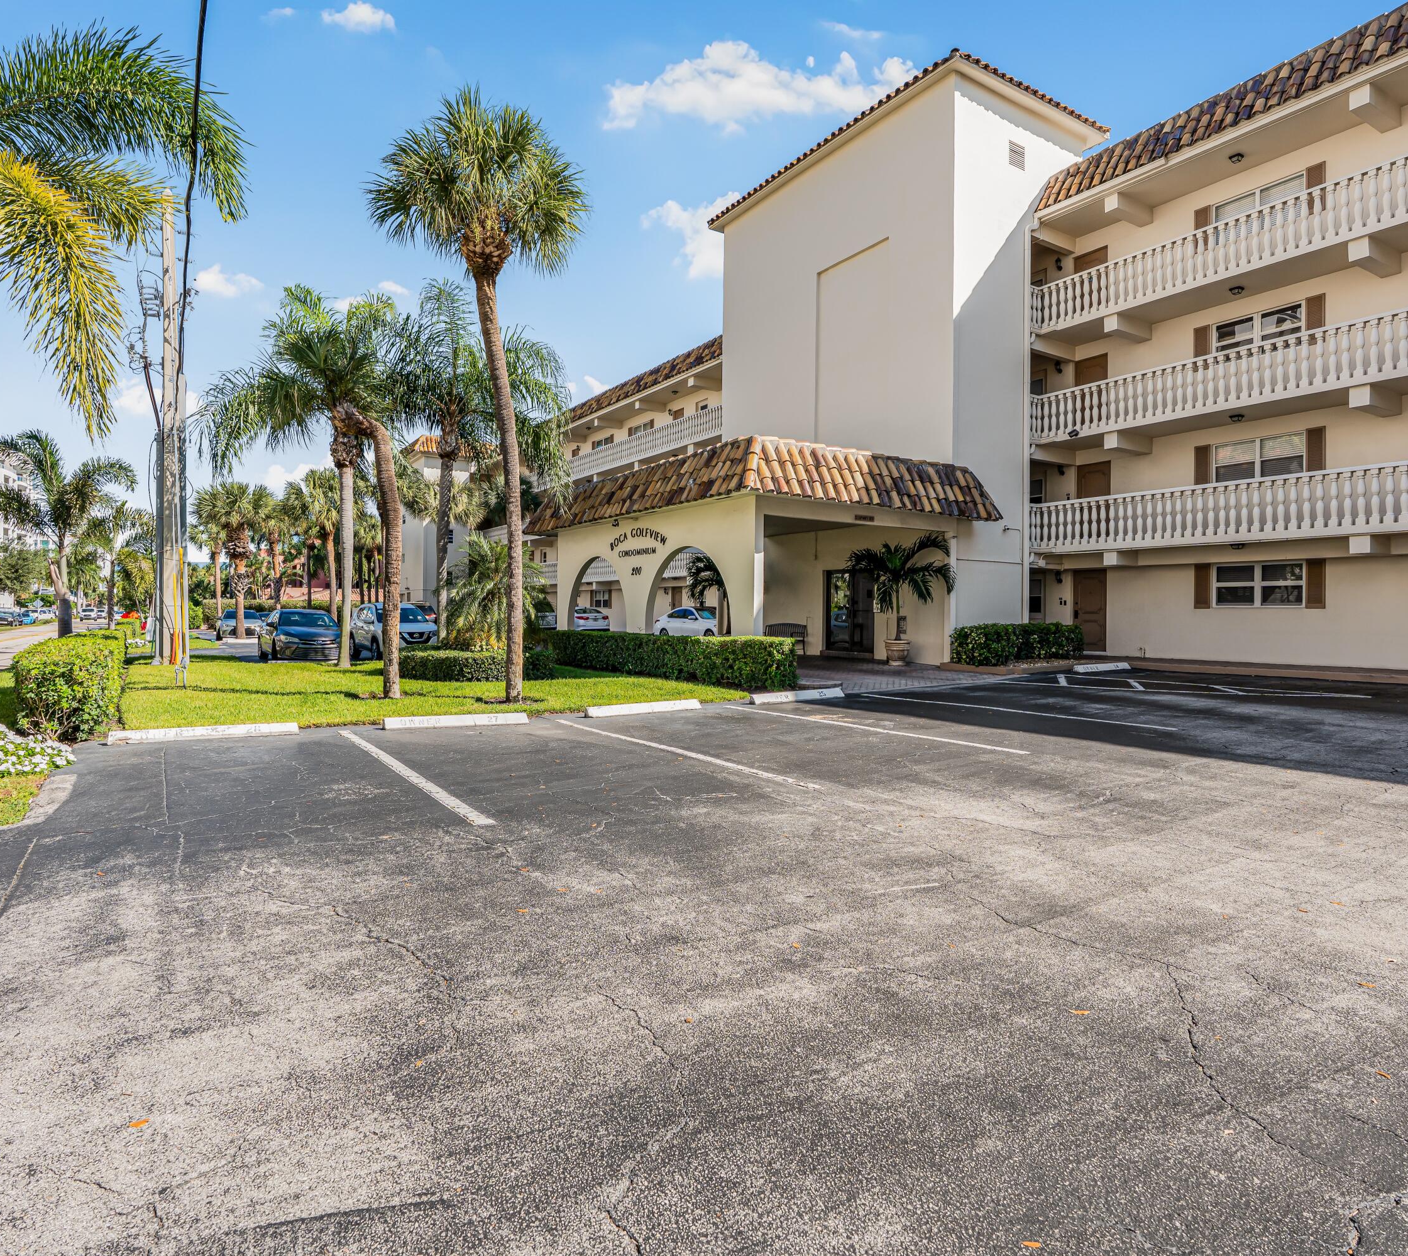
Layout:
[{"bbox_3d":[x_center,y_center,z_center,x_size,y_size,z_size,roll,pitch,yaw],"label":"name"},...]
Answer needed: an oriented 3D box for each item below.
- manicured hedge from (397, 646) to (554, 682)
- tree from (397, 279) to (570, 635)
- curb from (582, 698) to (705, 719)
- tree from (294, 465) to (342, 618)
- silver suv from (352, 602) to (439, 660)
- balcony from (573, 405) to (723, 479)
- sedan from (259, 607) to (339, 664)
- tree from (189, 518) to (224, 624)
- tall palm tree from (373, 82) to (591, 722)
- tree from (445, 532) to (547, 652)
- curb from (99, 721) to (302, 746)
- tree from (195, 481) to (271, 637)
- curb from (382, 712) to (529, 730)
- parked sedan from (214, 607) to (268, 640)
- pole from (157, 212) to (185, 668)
[{"bbox_3d":[-5.086,0.779,18.593,3.500,0.580,3.300,0,1,-15],"label":"manicured hedge"},{"bbox_3d":[-5.988,-4.111,22.185,4.600,10.200,4.600,0,1,-15],"label":"tree"},{"bbox_3d":[-0.842,1.138,11.850,1.800,0.125,0.160,-1,2,-33],"label":"curb"},{"bbox_3d":[-23.453,-4.821,51.907,3.800,10.280,3.800,-1,2,-35],"label":"tree"},{"bbox_3d":[-9.400,0.059,25.551,1.840,1.680,4.650,-1,2,-35],"label":"silver suv"},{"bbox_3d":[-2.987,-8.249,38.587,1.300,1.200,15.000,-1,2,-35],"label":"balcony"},{"bbox_3d":[-12.361,0.186,25.683,1.820,1.470,4.850,-1,2,-33],"label":"sedan"},{"bbox_3d":[-32.398,-3.450,54.937,3.000,7.400,3.000,-1,2,-35],"label":"tree"},{"bbox_3d":[-3.557,-3.659,13.041,3.400,9.700,3.400,0,1,-16],"label":"tall palm tree"},{"bbox_3d":[-4.761,-0.547,18.993,2.450,3.180,2.450,-1,2,-35],"label":"tree"},{"bbox_3d":[-5.618,1.185,9.496,1.840,0.130,0.170,-1,1,-27],"label":"curb"},{"bbox_3d":[-21.321,-2.942,37.919,3.400,7.200,3.400,-1,1,-29],"label":"tree"},{"bbox_3d":[-3.075,1.167,10.513,1.800,0.125,0.160,-1,1,-22],"label":"curb"},{"bbox_3d":[-22.197,-0.116,40.184,1.830,1.450,4.700,-1,2,-32],"label":"parked sedan"},{"bbox_3d":[-14.013,-5.042,21.864,0.750,12.100,0.600,-1,2,-33],"label":"pole"}]

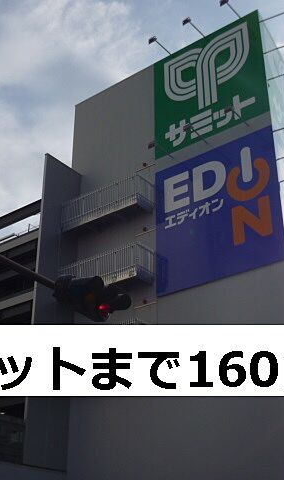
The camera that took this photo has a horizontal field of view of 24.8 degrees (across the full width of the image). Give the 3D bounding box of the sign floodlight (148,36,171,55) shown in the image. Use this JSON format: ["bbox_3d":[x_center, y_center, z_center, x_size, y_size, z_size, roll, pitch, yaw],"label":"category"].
[{"bbox_3d":[1.051,-9.876,33.183,0.447,0.341,1.576,-19,-33,32],"label":"sign floodlight"}]

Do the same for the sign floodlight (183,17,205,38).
[{"bbox_3d":[2.692,-10.418,32.080,0.447,0.341,1.576,-19,-33,32],"label":"sign floodlight"}]

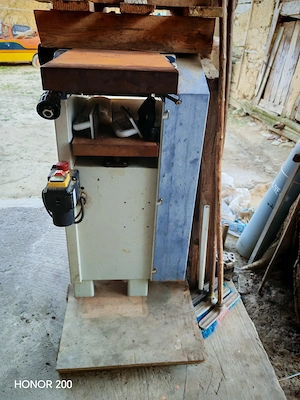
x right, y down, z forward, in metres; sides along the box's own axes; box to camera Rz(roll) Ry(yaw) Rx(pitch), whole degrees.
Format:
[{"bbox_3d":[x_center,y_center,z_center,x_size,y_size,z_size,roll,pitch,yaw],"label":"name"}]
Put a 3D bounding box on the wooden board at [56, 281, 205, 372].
[{"bbox_3d":[-0.077,0.486,1.259,0.525,0.021,0.393,0,30,-6],"label":"wooden board"}]

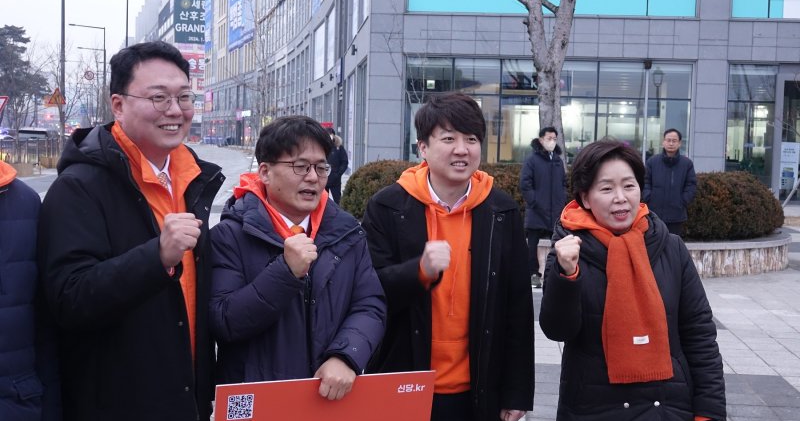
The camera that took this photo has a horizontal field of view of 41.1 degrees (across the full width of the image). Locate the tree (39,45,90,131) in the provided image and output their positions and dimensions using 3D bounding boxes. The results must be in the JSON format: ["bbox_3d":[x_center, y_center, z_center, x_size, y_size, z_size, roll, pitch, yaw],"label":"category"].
[{"bbox_3d":[-15.730,-5.040,50.000,2.600,5.600,2.500,1,4,-14],"label":"tree"}]

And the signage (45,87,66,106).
[{"bbox_3d":[-17.394,-5.747,54.000,0.920,0.840,0.060,1,4,-13],"label":"signage"}]

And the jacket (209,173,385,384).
[{"bbox_3d":[-0.282,0.330,2.840,0.520,0.770,0.400,0,4,-19],"label":"jacket"}]

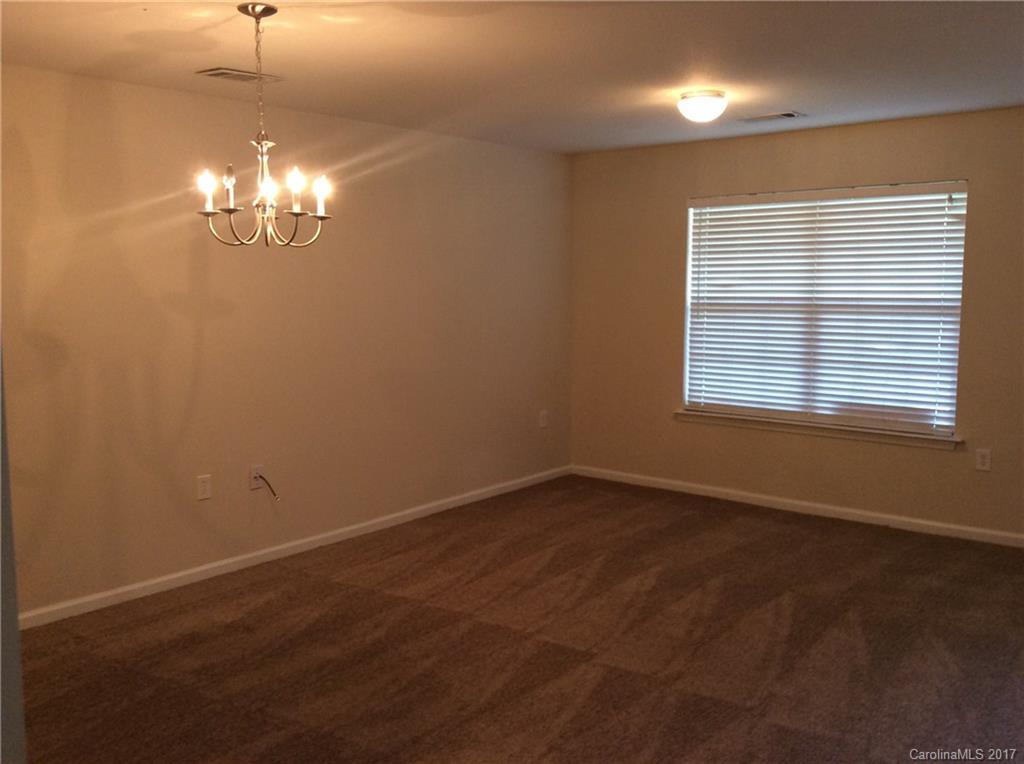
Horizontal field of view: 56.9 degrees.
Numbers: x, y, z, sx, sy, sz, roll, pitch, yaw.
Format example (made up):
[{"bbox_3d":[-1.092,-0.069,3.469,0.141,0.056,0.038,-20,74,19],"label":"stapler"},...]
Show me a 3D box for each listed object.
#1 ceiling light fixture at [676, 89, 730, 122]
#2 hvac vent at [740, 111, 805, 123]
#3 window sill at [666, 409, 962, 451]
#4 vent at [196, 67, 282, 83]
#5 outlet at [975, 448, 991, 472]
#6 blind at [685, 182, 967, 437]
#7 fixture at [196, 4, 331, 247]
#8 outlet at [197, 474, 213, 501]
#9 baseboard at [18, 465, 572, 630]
[{"bbox_3d":[0.946,-1.363,4.682,0.256,0.130,0.256,0,7,0],"label":"ceiling light fixture"},{"bbox_3d":[1.481,-1.511,5.403,0.355,0.015,0.195,5,9,39],"label":"hvac vent"},{"bbox_3d":[1.885,0.296,6.044,1.892,0.080,0.080,5,9,39],"label":"window sill"},{"bbox_3d":[-1.209,-1.356,4.220,0.185,0.015,0.345,5,9,39],"label":"vent"},{"bbox_3d":[2.688,0.447,5.388,0.074,0.118,0.009,5,9,39],"label":"outlet"},{"bbox_3d":[1.897,-0.473,5.976,1.768,1.449,0.060,5,9,39],"label":"blind"},{"bbox_3d":[-0.841,-0.852,3.178,0.480,0.772,0.480,5,9,39],"label":"fixture"},{"bbox_3d":[-1.562,0.539,4.808,0.009,0.118,0.074,5,9,39],"label":"outlet"},{"bbox_3d":[-0.847,0.870,5.709,0.016,0.068,4.103,5,9,39],"label":"baseboard"}]

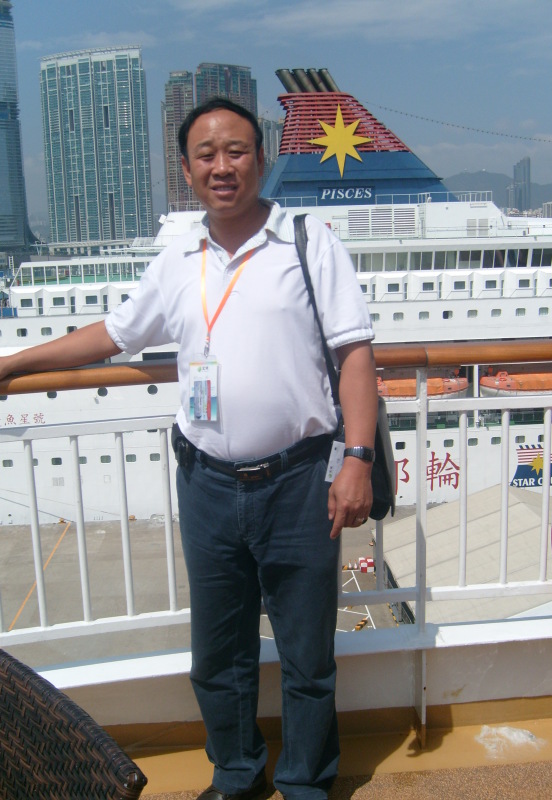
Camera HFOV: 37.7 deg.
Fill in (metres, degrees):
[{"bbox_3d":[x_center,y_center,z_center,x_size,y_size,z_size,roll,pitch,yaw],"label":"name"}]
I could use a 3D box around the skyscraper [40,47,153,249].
[{"bbox_3d":[-214.254,-283.196,981.043,132.000,248.000,36.000,2,11,19],"label":"skyscraper"}]

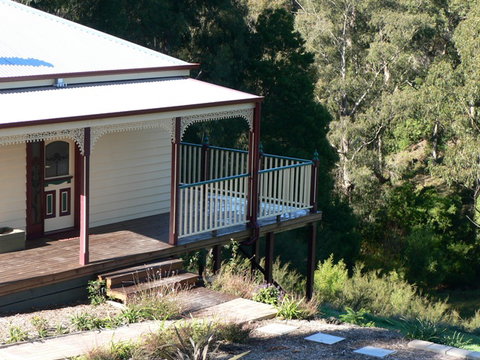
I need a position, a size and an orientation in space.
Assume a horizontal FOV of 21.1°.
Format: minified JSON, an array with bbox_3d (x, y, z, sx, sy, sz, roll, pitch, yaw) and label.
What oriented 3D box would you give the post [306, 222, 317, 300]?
[{"bbox_3d":[1.543,1.781,27.994,0.110,1.759,0.110,9,12,37],"label":"post"}]

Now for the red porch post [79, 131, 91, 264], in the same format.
[{"bbox_3d":[-2.675,0.273,22.249,0.110,2.389,0.110,9,12,37],"label":"red porch post"}]

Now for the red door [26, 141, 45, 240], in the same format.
[{"bbox_3d":[-3.826,0.113,24.084,0.063,2.000,0.451,9,12,37],"label":"red door"}]

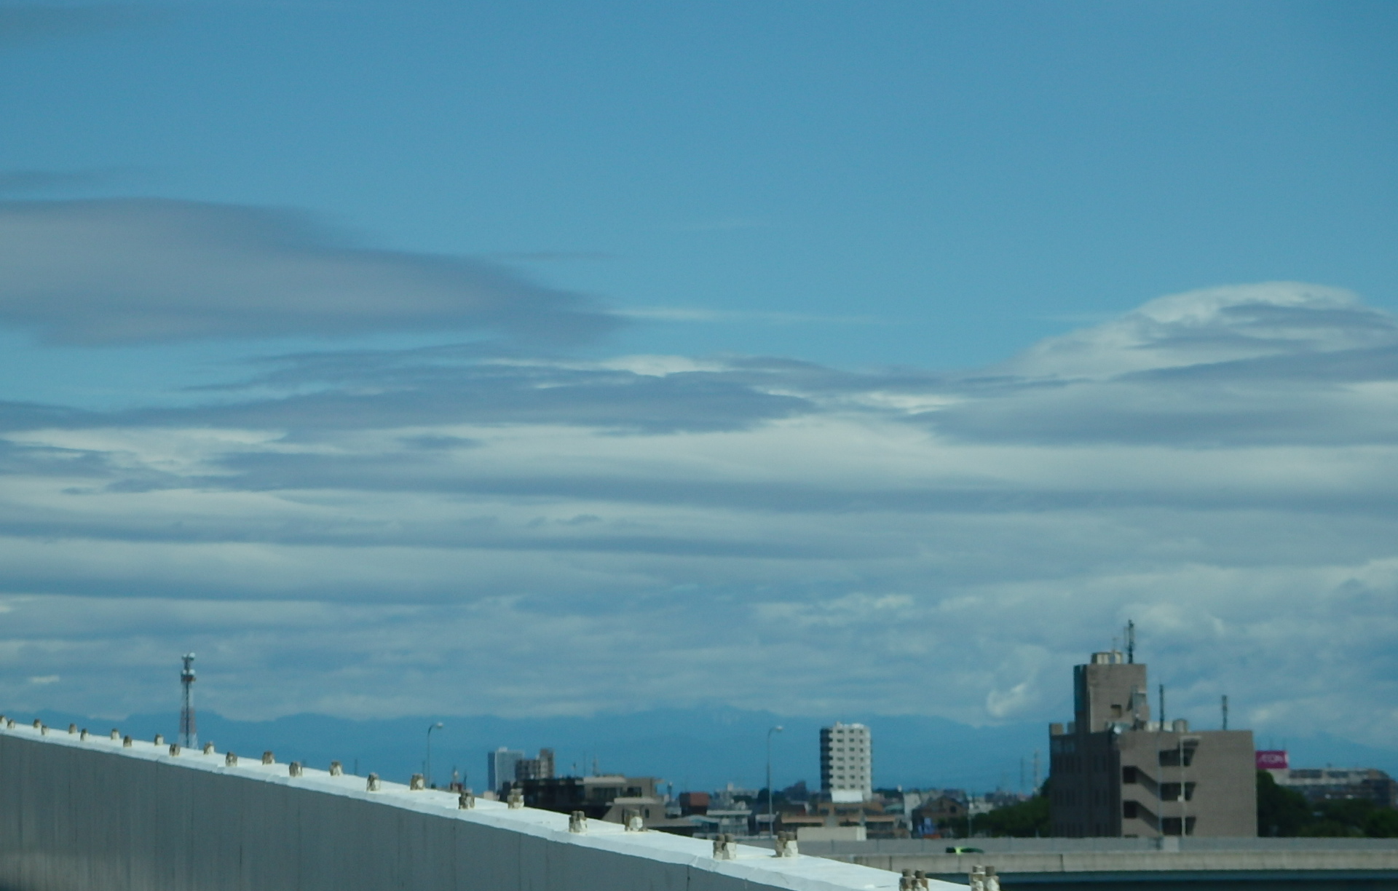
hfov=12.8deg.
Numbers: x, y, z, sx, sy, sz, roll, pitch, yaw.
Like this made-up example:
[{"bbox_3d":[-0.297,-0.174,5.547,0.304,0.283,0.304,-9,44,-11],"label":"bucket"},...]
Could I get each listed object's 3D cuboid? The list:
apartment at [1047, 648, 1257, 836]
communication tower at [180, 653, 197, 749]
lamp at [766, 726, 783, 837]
[{"bbox_3d":[40.811,31.616,560.000,13.700,26.000,13.200,0,-3,-24],"label":"apartment"},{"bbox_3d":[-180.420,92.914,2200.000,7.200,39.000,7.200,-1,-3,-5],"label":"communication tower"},{"bbox_3d":[5.980,26.632,490.000,0.400,9.200,1.900,1,-4,-40],"label":"lamp"}]

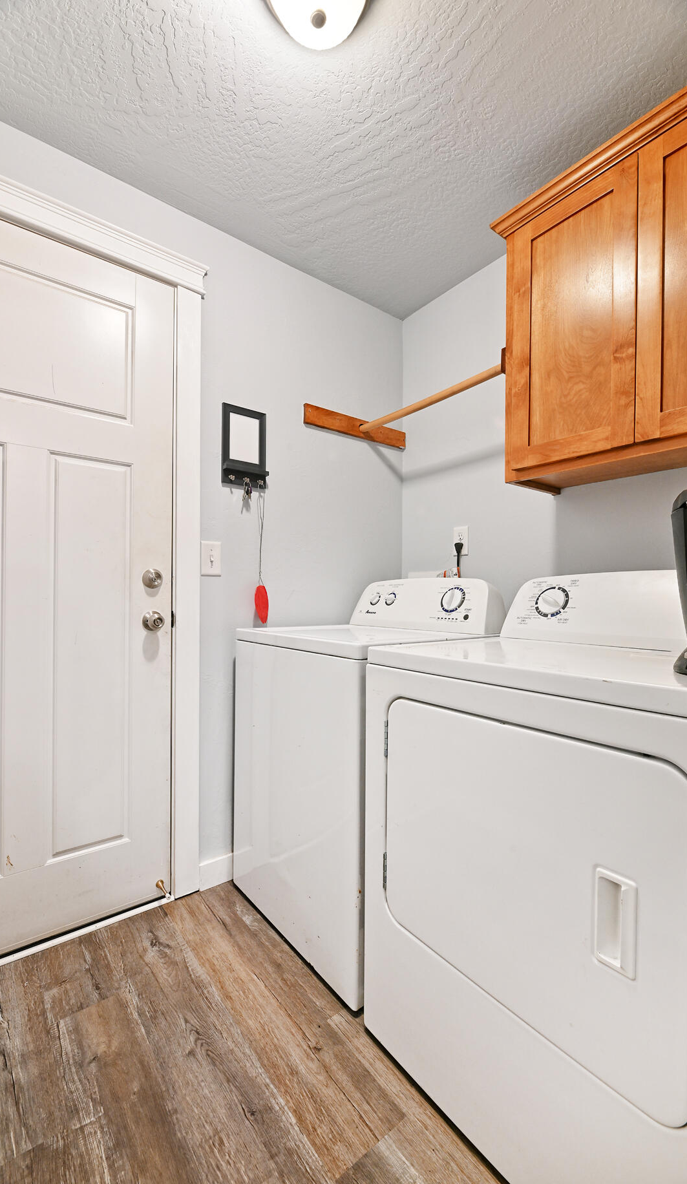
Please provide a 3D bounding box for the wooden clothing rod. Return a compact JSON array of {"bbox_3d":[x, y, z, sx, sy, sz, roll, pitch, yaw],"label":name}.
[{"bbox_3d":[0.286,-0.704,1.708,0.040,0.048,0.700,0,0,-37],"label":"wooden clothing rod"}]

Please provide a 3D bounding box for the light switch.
[{"bbox_3d":[-0.456,-0.117,1.597,0.070,0.115,0.018,0,0,-37],"label":"light switch"}]

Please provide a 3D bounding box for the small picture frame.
[{"bbox_3d":[-0.352,-0.522,1.660,0.166,0.281,0.040,0,0,-37],"label":"small picture frame"}]

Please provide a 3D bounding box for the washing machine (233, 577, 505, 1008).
[{"bbox_3d":[0.094,0.490,1.573,0.670,1.089,0.683,0,0,-39],"label":"washing machine"}]

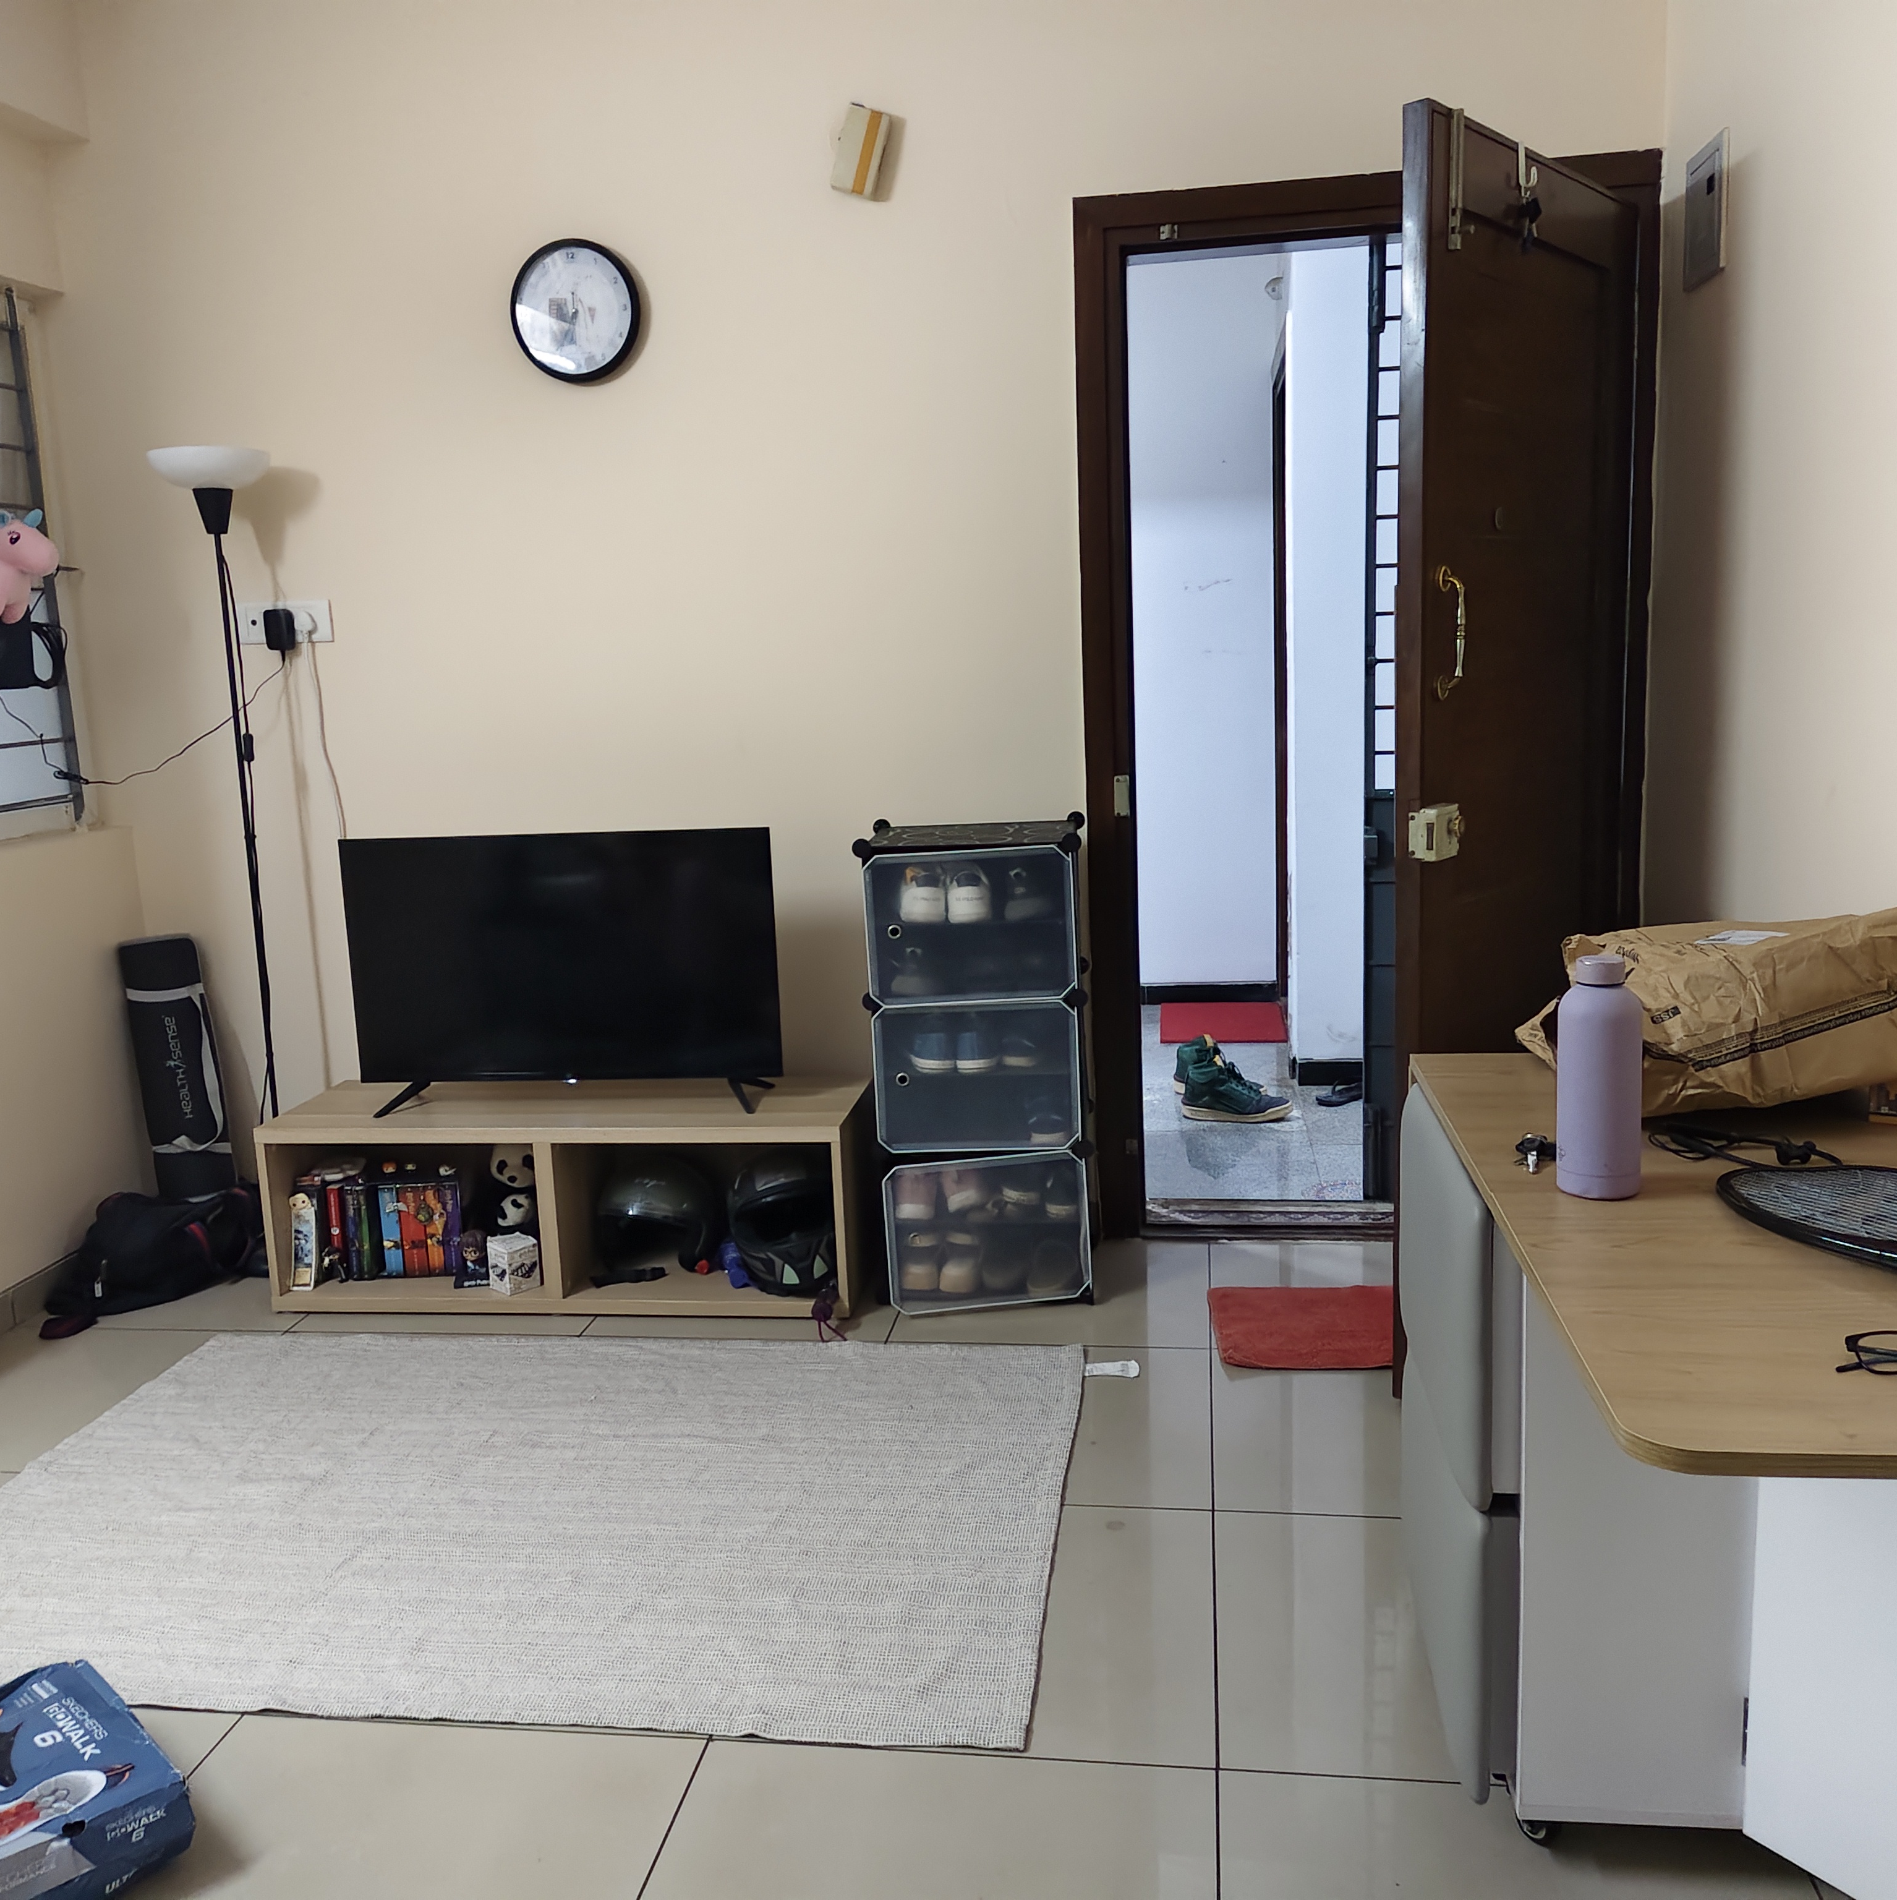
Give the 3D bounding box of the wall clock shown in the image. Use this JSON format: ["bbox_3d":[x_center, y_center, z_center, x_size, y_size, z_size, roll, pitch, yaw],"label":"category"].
[{"bbox_3d":[-0.763,-1.309,3.605,0.285,0.285,0.042,-1,10,8],"label":"wall clock"}]

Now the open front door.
[{"bbox_3d":[1.018,-0.321,3.132,0.045,2.045,0.936,6,13,38],"label":"open front door"}]

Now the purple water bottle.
[{"bbox_3d":[0.610,0.116,1.657,0.077,0.227,0.077,-1,10,8],"label":"purple water bottle"}]

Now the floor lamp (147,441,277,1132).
[{"bbox_3d":[-1.491,-0.171,3.755,0.275,1.748,0.275,-1,10,8],"label":"floor lamp"}]

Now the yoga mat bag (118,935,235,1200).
[{"bbox_3d":[-1.697,0.342,3.901,0.175,0.712,0.175,-8,4,-10],"label":"yoga mat bag"}]

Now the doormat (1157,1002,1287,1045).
[{"bbox_3d":[0.902,0.233,5.788,0.400,0.012,0.610,-1,10,8],"label":"doormat"}]

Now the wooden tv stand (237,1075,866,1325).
[{"bbox_3d":[-0.762,0.504,3.622,1.185,0.384,0.353,-1,10,8],"label":"wooden tv stand"}]

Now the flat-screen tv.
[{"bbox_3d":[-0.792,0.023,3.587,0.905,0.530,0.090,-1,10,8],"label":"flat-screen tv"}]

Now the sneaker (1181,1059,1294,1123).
[{"bbox_3d":[0.772,0.370,4.717,0.285,0.166,0.110,1,11,16],"label":"sneaker"}]

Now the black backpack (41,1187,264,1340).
[{"bbox_3d":[-1.661,0.631,3.722,0.440,0.195,0.270,-10,13,-38],"label":"black backpack"}]

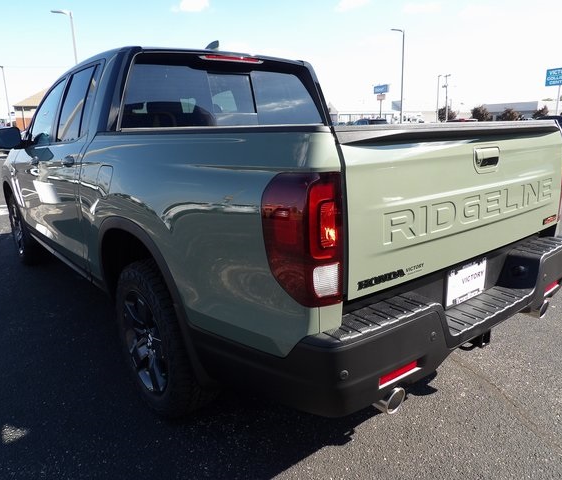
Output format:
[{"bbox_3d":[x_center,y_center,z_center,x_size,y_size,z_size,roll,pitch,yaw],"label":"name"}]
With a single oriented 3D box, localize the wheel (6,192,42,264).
[{"bbox_3d":[-2.554,-0.114,4.519,0.245,0.740,0.740,-12,18,-38],"label":"wheel"}]

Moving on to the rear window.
[{"bbox_3d":[-0.301,-0.905,2.828,1.500,0.430,0.070,-12,5,-38],"label":"rear window"}]

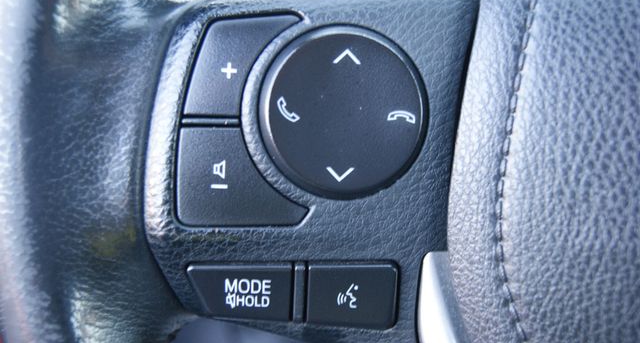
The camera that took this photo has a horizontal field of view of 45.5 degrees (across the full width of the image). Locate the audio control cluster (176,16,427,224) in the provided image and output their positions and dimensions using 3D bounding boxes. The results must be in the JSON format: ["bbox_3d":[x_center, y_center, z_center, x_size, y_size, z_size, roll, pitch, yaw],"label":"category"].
[{"bbox_3d":[-0.004,-0.012,0.181,0.058,0.049,0.010,1,0,-10],"label":"audio control cluster"}]

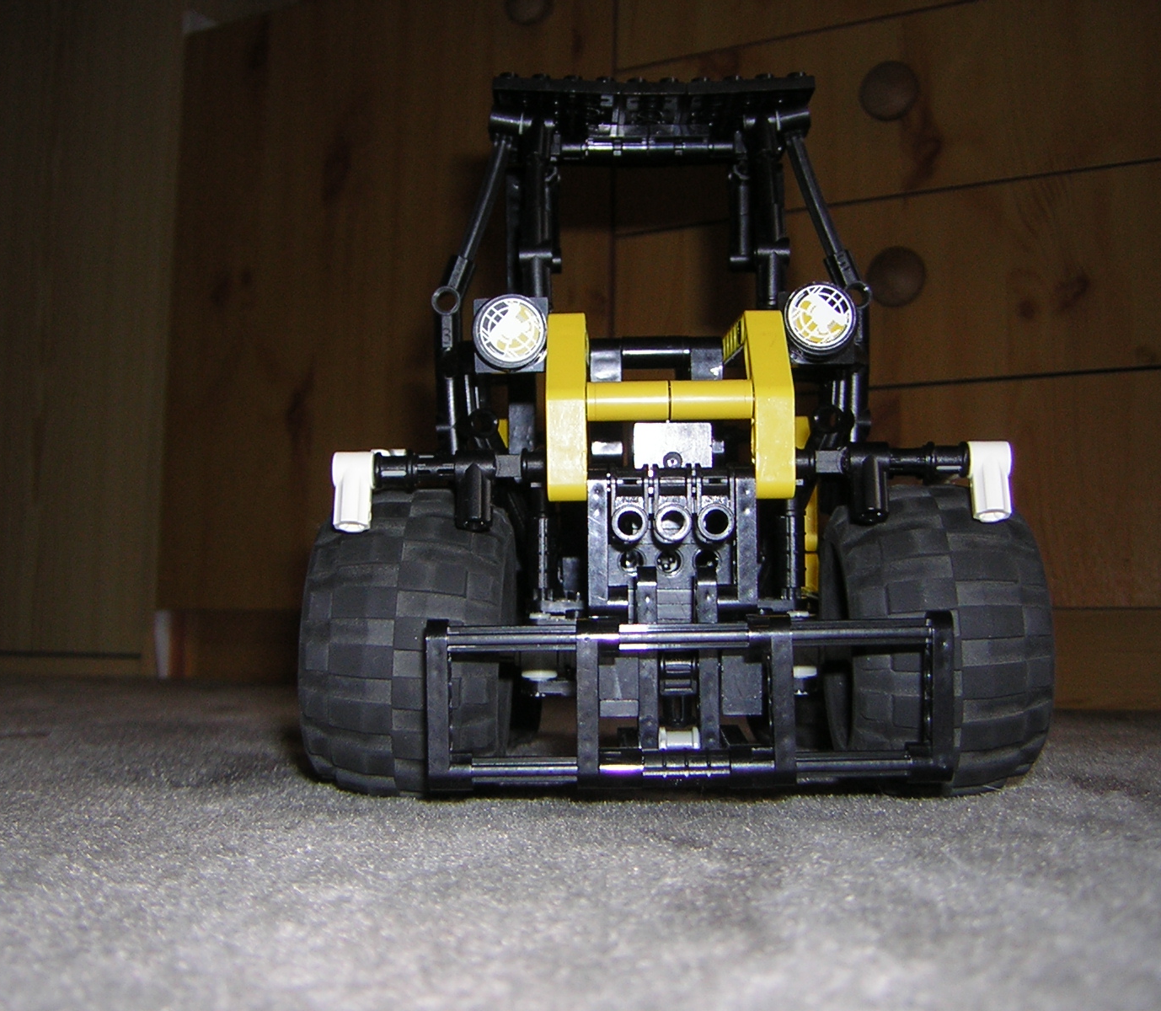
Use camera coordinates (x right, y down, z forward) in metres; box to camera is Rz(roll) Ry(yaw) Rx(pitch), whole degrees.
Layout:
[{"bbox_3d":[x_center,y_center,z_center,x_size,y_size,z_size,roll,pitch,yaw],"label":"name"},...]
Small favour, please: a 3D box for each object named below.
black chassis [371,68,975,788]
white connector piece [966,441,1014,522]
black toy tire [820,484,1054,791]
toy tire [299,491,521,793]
[{"bbox_3d":[0.020,-0.021,0.384,0.115,0.168,0.262,-1,-5,1],"label":"black chassis"},{"bbox_3d":[0.082,-0.005,0.279,0.008,0.016,0.008,-2,-21,-1],"label":"white connector piece"},{"bbox_3d":[0.077,0.029,0.311,0.042,0.068,0.068,-3,-5,3],"label":"black toy tire"},{"bbox_3d":[-0.037,0.030,0.311,0.042,0.068,0.068,2,-5,1],"label":"toy tire"}]

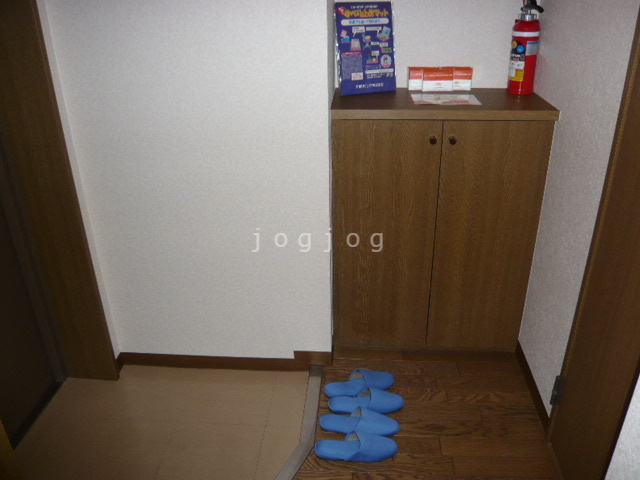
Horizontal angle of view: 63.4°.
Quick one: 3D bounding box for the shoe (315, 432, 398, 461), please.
[{"bbox_3d":[0.115,0.626,1.601,0.262,0.073,0.091,0,25,1],"label":"shoe"}]

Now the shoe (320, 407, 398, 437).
[{"bbox_3d":[0.131,0.581,1.697,0.262,0.073,0.091,3,25,8],"label":"shoe"}]

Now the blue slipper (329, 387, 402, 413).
[{"bbox_3d":[0.162,0.541,1.781,0.262,0.073,0.091,0,25,1],"label":"blue slipper"}]

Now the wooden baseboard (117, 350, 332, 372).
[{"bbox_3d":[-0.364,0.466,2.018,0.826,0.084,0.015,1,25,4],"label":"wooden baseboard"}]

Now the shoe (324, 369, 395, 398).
[{"bbox_3d":[0.146,0.500,1.871,0.262,0.073,0.091,-6,25,-11],"label":"shoe"}]

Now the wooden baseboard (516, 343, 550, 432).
[{"bbox_3d":[0.745,0.519,1.815,0.013,0.068,0.395,2,25,6],"label":"wooden baseboard"}]

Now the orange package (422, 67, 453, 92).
[{"bbox_3d":[0.440,-0.595,1.924,0.110,0.078,0.030,1,25,4],"label":"orange package"}]

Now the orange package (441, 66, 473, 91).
[{"bbox_3d":[0.512,-0.603,1.938,0.110,0.078,0.030,1,25,4],"label":"orange package"}]

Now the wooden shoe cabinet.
[{"bbox_3d":[0.410,-0.063,1.997,0.705,0.946,0.395,1,26,4],"label":"wooden shoe cabinet"}]

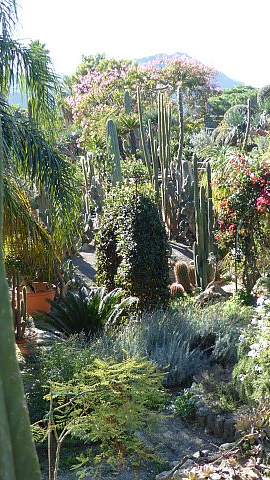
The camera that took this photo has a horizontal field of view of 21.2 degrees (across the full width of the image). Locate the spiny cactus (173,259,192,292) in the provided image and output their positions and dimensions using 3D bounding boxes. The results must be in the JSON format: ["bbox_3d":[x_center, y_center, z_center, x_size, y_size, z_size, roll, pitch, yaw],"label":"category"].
[{"bbox_3d":[0.725,0.557,11.000,0.275,0.488,0.250,0,8,0],"label":"spiny cactus"}]

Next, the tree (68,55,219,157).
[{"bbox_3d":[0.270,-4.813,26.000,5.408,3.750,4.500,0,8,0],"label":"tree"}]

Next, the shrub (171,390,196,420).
[{"bbox_3d":[0.417,1.423,6.200,0.206,0.230,0.210,0,8,0],"label":"shrub"}]

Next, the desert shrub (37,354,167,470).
[{"bbox_3d":[-0.249,1.258,5.200,0.937,0.720,0.800,0,8,0],"label":"desert shrub"}]

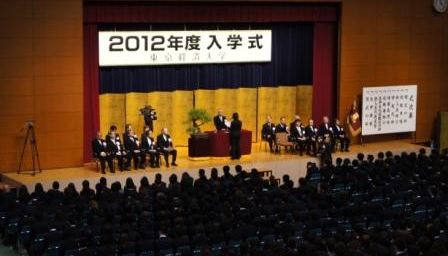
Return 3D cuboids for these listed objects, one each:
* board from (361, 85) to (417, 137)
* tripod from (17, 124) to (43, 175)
[{"bbox_3d":[6.505,-0.717,39.868,2.720,1.830,0.080,-4,9,-31],"label":"board"},{"bbox_3d":[-6.111,0.643,32.526,0.730,1.620,0.650,-4,9,-31],"label":"tripod"}]

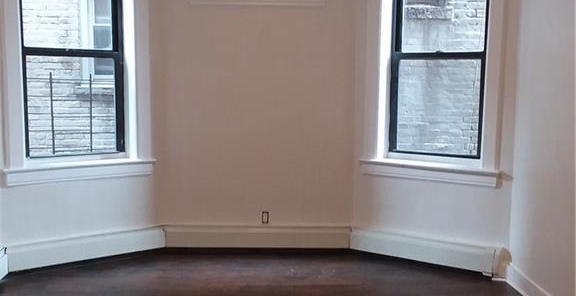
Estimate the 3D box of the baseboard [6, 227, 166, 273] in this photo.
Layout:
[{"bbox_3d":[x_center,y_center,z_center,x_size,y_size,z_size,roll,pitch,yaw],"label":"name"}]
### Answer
[{"bbox_3d":[-1.514,0.761,4.951,1.222,0.193,0.069,-4,8,-36],"label":"baseboard"}]

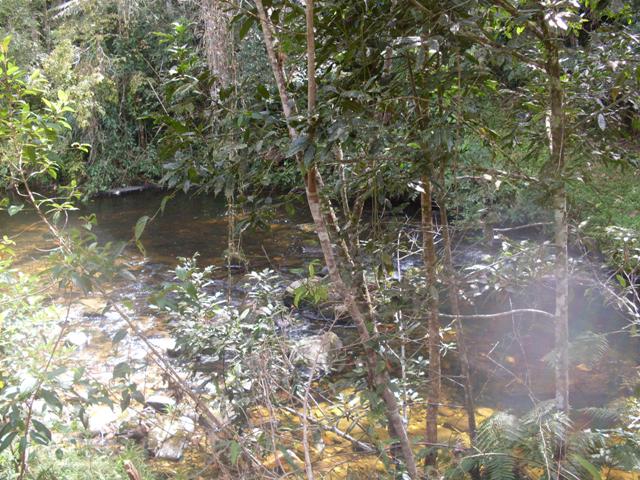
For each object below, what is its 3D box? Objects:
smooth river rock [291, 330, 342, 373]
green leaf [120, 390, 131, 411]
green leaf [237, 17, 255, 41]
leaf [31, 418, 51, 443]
[{"bbox_3d":[-0.036,1.143,7.200,0.530,0.310,0.420,0,12,0],"label":"smooth river rock"},{"bbox_3d":[-0.831,0.685,3.000,0.036,0.085,0.020,10,6,0],"label":"green leaf"},{"bbox_3d":[-0.416,-1.204,4.000,0.040,0.145,0.030,27,0,0],"label":"green leaf"},{"bbox_3d":[-1.070,0.732,2.700,0.038,0.112,0.025,-44,0,0],"label":"leaf"}]

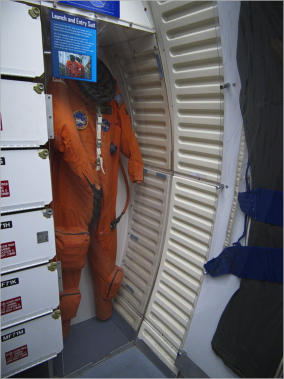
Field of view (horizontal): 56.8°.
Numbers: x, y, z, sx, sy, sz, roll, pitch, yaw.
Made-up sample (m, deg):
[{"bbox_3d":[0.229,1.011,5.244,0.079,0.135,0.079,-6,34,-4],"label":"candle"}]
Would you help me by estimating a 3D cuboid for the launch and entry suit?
[{"bbox_3d":[-0.298,0.198,1.582,0.600,1.600,0.370,-11,21,-35],"label":"launch and entry suit"}]

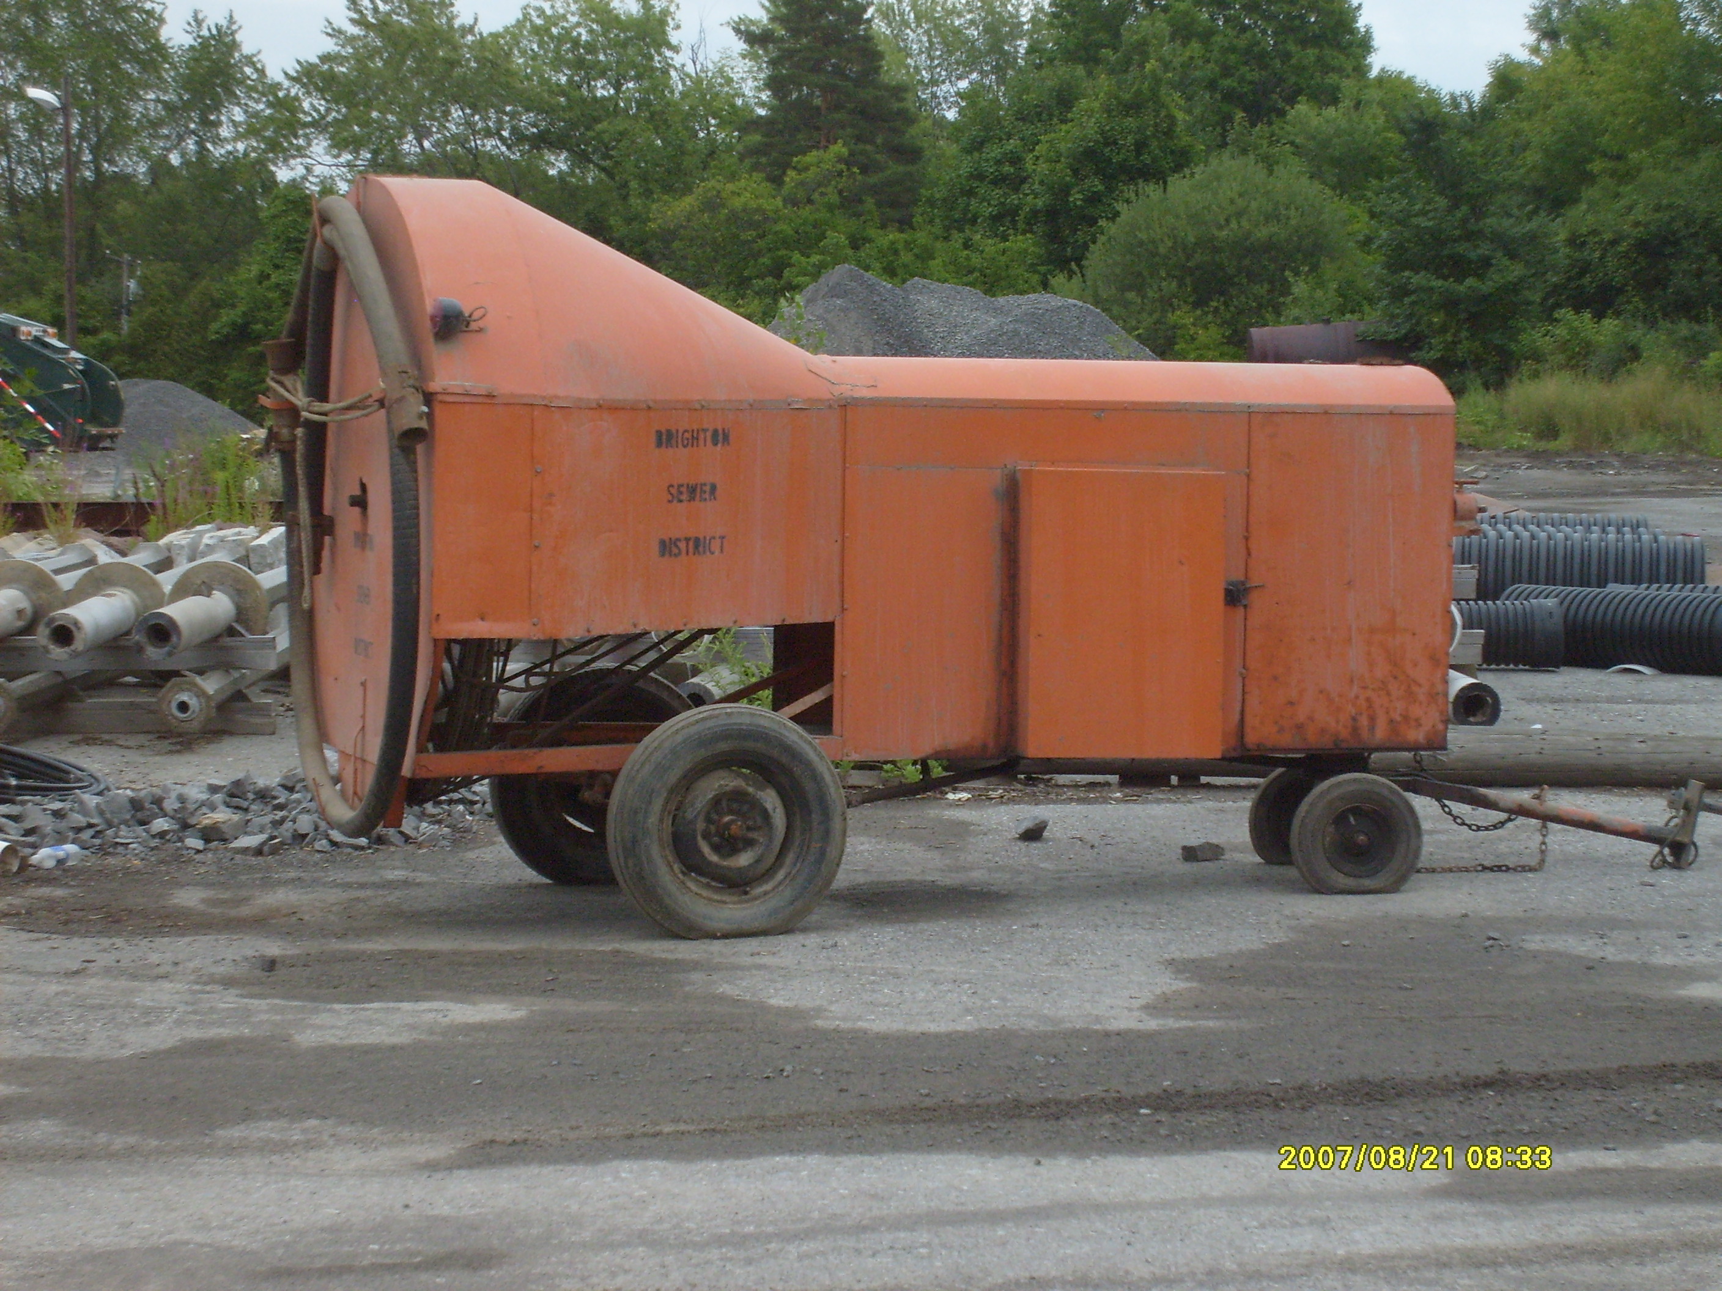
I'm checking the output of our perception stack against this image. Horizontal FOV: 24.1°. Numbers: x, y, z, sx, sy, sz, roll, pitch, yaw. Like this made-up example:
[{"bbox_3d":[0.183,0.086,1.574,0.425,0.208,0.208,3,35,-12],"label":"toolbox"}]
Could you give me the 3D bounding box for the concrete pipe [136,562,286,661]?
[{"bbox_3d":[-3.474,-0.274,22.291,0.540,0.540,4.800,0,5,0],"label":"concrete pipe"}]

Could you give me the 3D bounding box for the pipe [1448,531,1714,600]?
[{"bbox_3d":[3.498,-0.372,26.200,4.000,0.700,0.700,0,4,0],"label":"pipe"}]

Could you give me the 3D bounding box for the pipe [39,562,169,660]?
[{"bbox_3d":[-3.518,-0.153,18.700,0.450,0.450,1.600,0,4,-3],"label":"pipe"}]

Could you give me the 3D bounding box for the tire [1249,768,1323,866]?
[{"bbox_3d":[1.565,0.560,14.048,0.420,0.410,0.125,0,4,-4],"label":"tire"}]

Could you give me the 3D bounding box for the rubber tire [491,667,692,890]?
[{"bbox_3d":[-0.889,0.450,13.915,0.770,0.761,0.200,-1,4,-20],"label":"rubber tire"}]

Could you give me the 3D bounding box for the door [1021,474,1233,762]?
[{"bbox_3d":[0.807,-0.097,12.435,0.650,0.891,0.100,-1,4,-20],"label":"door"}]

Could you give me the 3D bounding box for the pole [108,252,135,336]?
[{"bbox_3d":[-40.403,-16.494,220.298,1.800,10.000,0.600,0,3,0],"label":"pole"}]

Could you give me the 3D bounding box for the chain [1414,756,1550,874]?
[{"bbox_3d":[2.106,0.574,13.700,0.450,0.400,0.130,0,4,-4],"label":"chain"}]

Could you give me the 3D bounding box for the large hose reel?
[{"bbox_3d":[-1.595,-0.400,12.404,0.240,1.900,1.250,-1,4,-20],"label":"large hose reel"}]

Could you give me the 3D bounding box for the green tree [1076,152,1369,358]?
[{"bbox_3d":[7.889,-7.566,88.000,6.300,6.500,6.000,0,4,0],"label":"green tree"}]

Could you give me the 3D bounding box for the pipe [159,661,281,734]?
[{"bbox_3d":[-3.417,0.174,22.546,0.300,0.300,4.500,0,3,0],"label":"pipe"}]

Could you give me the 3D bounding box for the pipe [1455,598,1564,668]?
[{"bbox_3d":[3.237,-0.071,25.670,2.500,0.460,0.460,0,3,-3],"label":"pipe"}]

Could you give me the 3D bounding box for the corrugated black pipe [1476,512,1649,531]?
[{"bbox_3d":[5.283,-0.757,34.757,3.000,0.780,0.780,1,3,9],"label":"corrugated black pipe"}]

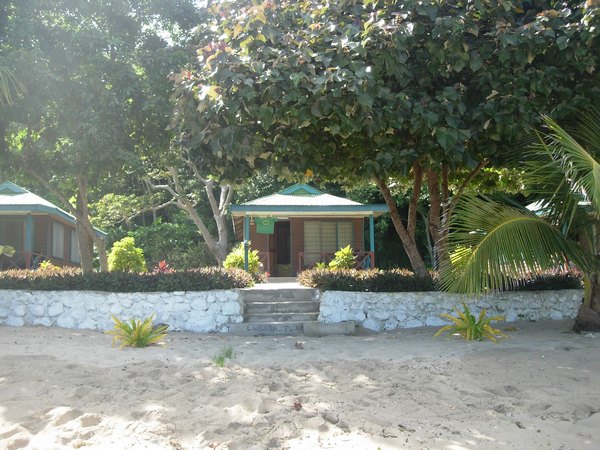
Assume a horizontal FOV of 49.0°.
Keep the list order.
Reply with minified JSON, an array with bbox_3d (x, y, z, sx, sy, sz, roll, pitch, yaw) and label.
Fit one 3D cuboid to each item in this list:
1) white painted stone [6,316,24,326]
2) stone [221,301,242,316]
[{"bbox_3d":[-5.701,1.934,13.200,0.358,0.199,0.240,0,-4,-2],"label":"white painted stone"},{"bbox_3d":[-1.318,1.617,12.720,0.392,0.277,0.280,0,-4,-2],"label":"stone"}]

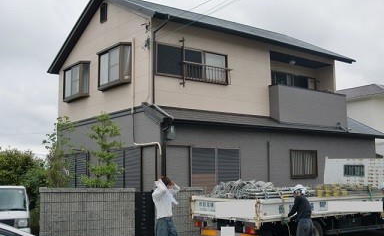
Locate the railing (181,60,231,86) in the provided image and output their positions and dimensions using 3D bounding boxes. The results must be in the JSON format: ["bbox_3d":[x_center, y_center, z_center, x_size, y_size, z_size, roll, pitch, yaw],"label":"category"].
[{"bbox_3d":[0.456,-1.280,14.736,1.850,0.580,0.200,5,-9,-38],"label":"railing"}]

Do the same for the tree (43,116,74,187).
[{"bbox_3d":[-3.263,1.498,12.201,0.760,3.071,0.760,5,-9,-38],"label":"tree"}]

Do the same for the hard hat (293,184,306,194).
[{"bbox_3d":[2.050,1.355,9.500,0.270,0.165,0.215,-10,0,-35],"label":"hard hat"}]

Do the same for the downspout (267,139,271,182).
[{"bbox_3d":[2.397,1.925,15.410,0.090,2.580,0.090,5,-9,-38],"label":"downspout"}]

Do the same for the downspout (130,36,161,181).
[{"bbox_3d":[-1.263,0.218,13.646,0.090,5.420,1.470,5,-9,-38],"label":"downspout"}]

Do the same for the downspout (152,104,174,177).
[{"bbox_3d":[-0.723,1.234,12.967,0.120,3.420,0.900,5,-9,-38],"label":"downspout"}]

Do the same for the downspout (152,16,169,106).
[{"bbox_3d":[-0.815,-1.569,13.392,0.100,2.350,0.780,5,-9,-38],"label":"downspout"}]

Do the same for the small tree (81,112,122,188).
[{"bbox_3d":[-2.213,1.442,12.208,0.980,3.157,0.980,5,-9,-38],"label":"small tree"}]

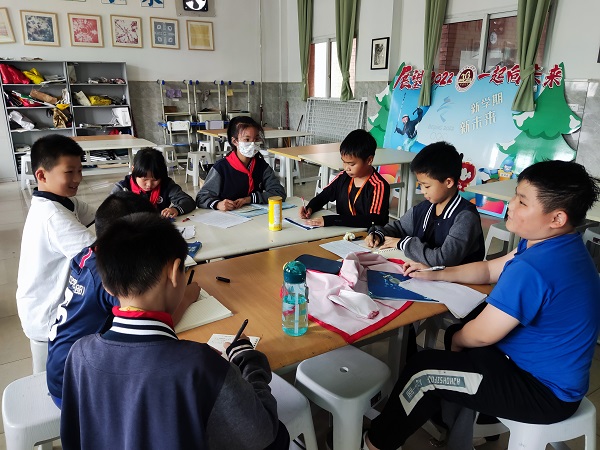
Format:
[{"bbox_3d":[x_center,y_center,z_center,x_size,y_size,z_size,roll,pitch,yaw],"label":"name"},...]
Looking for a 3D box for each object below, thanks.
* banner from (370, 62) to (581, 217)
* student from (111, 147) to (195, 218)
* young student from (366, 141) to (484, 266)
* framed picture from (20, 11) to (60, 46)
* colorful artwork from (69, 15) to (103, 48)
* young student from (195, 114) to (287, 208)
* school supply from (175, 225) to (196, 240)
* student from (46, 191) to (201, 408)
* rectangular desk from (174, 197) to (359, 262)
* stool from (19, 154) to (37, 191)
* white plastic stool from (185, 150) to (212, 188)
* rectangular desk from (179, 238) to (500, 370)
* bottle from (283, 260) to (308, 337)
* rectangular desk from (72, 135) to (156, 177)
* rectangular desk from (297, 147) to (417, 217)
[{"bbox_3d":[1.918,-1.185,5.706,0.200,1.690,3.499,-3,17,-26],"label":"banner"},{"bbox_3d":[-0.856,0.098,2.605,0.500,1.150,0.580,-6,19,-19],"label":"student"},{"bbox_3d":[0.630,0.214,2.165,0.550,1.220,0.450,-10,21,-28],"label":"young student"},{"bbox_3d":[-3.940,-2.986,6.590,0.491,0.482,0.030,-9,20,-26],"label":"framed picture"},{"bbox_3d":[-3.382,-3.074,6.870,0.484,0.474,0.030,-9,20,-26],"label":"colorful artwork"},{"bbox_3d":[-0.349,-0.034,2.837,0.520,1.260,0.580,-6,19,-17],"label":"young student"},{"bbox_3d":[-0.617,0.042,2.295,0.190,0.006,0.200,-3,18,-9],"label":"school supply"},{"bbox_3d":[-0.570,0.446,1.512,0.620,1.160,0.470,-8,20,-24],"label":"student"},{"bbox_3d":[-0.307,0.358,2.514,1.201,0.730,0.752,-11,21,-30],"label":"rectangular desk"},{"bbox_3d":[-3.904,-0.778,6.428,0.360,0.460,0.360,-8,20,-24],"label":"stool"},{"bbox_3d":[-1.570,-0.853,6.636,0.310,0.455,0.310,17,25,42],"label":"white plastic stool"},{"bbox_3d":[0.095,0.572,1.863,1.201,0.730,0.790,-11,21,-30],"label":"rectangular desk"},{"bbox_3d":[-0.012,0.224,1.322,0.073,0.226,0.068,0,18,0],"label":"bottle"},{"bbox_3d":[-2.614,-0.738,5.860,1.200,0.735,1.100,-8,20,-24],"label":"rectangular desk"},{"bbox_3d":[0.723,-0.367,4.726,1.229,0.735,0.882,-8,20,-24],"label":"rectangular desk"}]

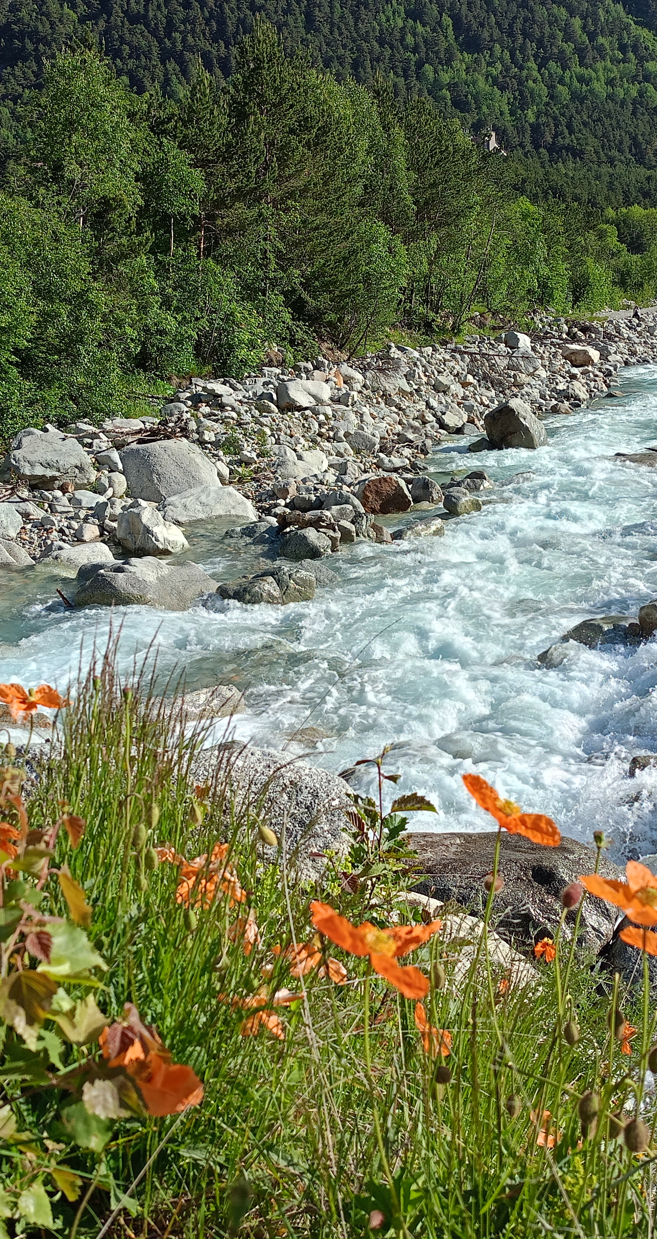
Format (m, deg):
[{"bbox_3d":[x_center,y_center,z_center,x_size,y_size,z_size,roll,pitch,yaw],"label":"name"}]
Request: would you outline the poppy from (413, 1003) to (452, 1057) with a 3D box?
[{"bbox_3d":[0.094,0.369,1.200,0.036,0.036,0.038,0,13,0],"label":"poppy"}]

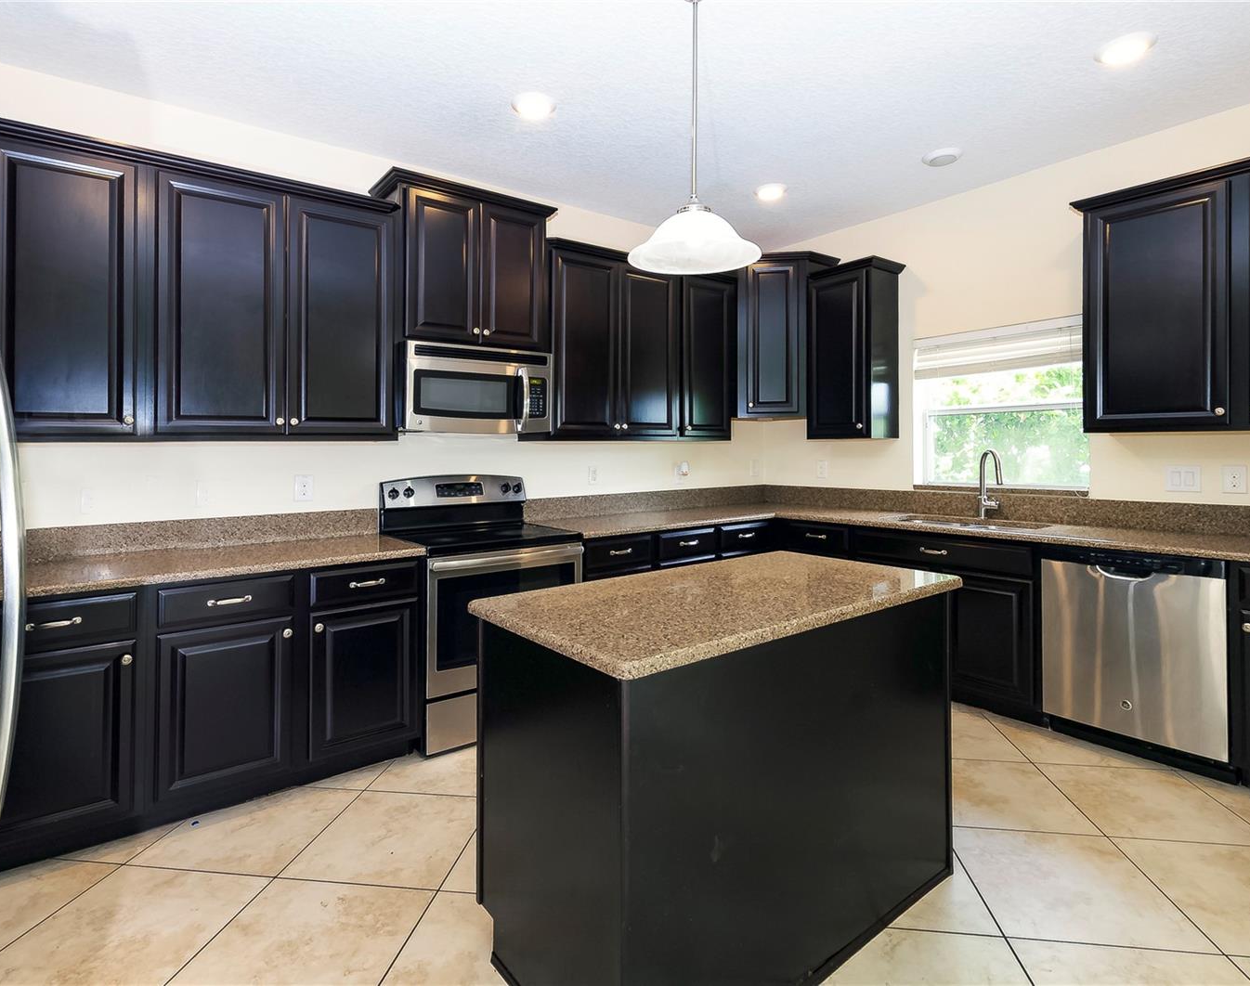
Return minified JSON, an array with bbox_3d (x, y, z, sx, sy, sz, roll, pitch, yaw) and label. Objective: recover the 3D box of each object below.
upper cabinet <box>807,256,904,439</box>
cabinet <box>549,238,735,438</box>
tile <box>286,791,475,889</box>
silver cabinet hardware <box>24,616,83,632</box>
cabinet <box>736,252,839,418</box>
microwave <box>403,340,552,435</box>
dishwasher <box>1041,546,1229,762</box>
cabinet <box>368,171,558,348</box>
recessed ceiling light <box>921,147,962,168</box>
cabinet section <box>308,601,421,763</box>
[{"bbox_3d":[1.442,-0.856,3.888,0.385,1.036,0.489,-3,5,-36],"label":"upper cabinet"},{"bbox_3d":[0.063,-0.830,3.755,1.366,1.029,0.385,-3,5,-36],"label":"cabinet"},{"bbox_3d":[-0.775,1.164,2.102,0.510,0.012,0.510,0,2,8],"label":"tile"},{"bbox_3d":[-1.790,0.411,1.936,0.130,0.020,0.029,-3,5,-36],"label":"silver cabinet hardware"},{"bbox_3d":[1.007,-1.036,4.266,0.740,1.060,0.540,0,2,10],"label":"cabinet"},{"bbox_3d":[-0.790,-0.510,3.144,0.761,0.406,0.405,-3,5,-36],"label":"microwave"},{"bbox_3d":[2.244,0.623,2.649,0.610,0.800,0.600,-2,3,-35],"label":"dishwasher"},{"bbox_3d":[-0.793,-1.082,3.113,0.830,0.717,0.430,-2,3,-35],"label":"cabinet"},{"bbox_3d":[1.583,-1.675,3.089,0.190,0.025,0.190,-1,4,0],"label":"recessed ceiling light"},{"bbox_3d":[-1.213,0.740,2.729,0.441,0.582,0.564,-3,5,-37],"label":"cabinet section"}]

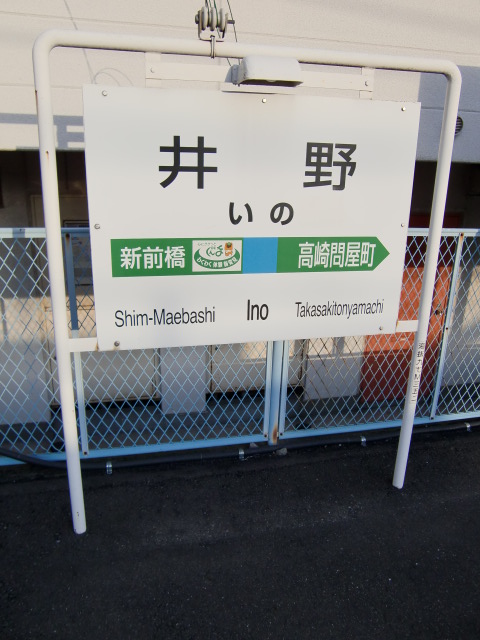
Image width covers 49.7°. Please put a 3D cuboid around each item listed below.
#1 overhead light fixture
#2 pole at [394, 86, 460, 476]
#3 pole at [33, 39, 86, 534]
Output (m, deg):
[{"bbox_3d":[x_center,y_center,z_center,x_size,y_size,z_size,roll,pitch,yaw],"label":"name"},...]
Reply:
[{"bbox_3d":[0.097,-0.821,1.707,0.198,0.079,0.125,-3,18,-13],"label":"overhead light fixture"},{"bbox_3d":[0.782,-0.060,2.199,0.048,1.800,0.048,-3,18,-13],"label":"pole"},{"bbox_3d":[-0.638,0.003,1.856,0.048,1.816,0.048,-3,18,-13],"label":"pole"}]

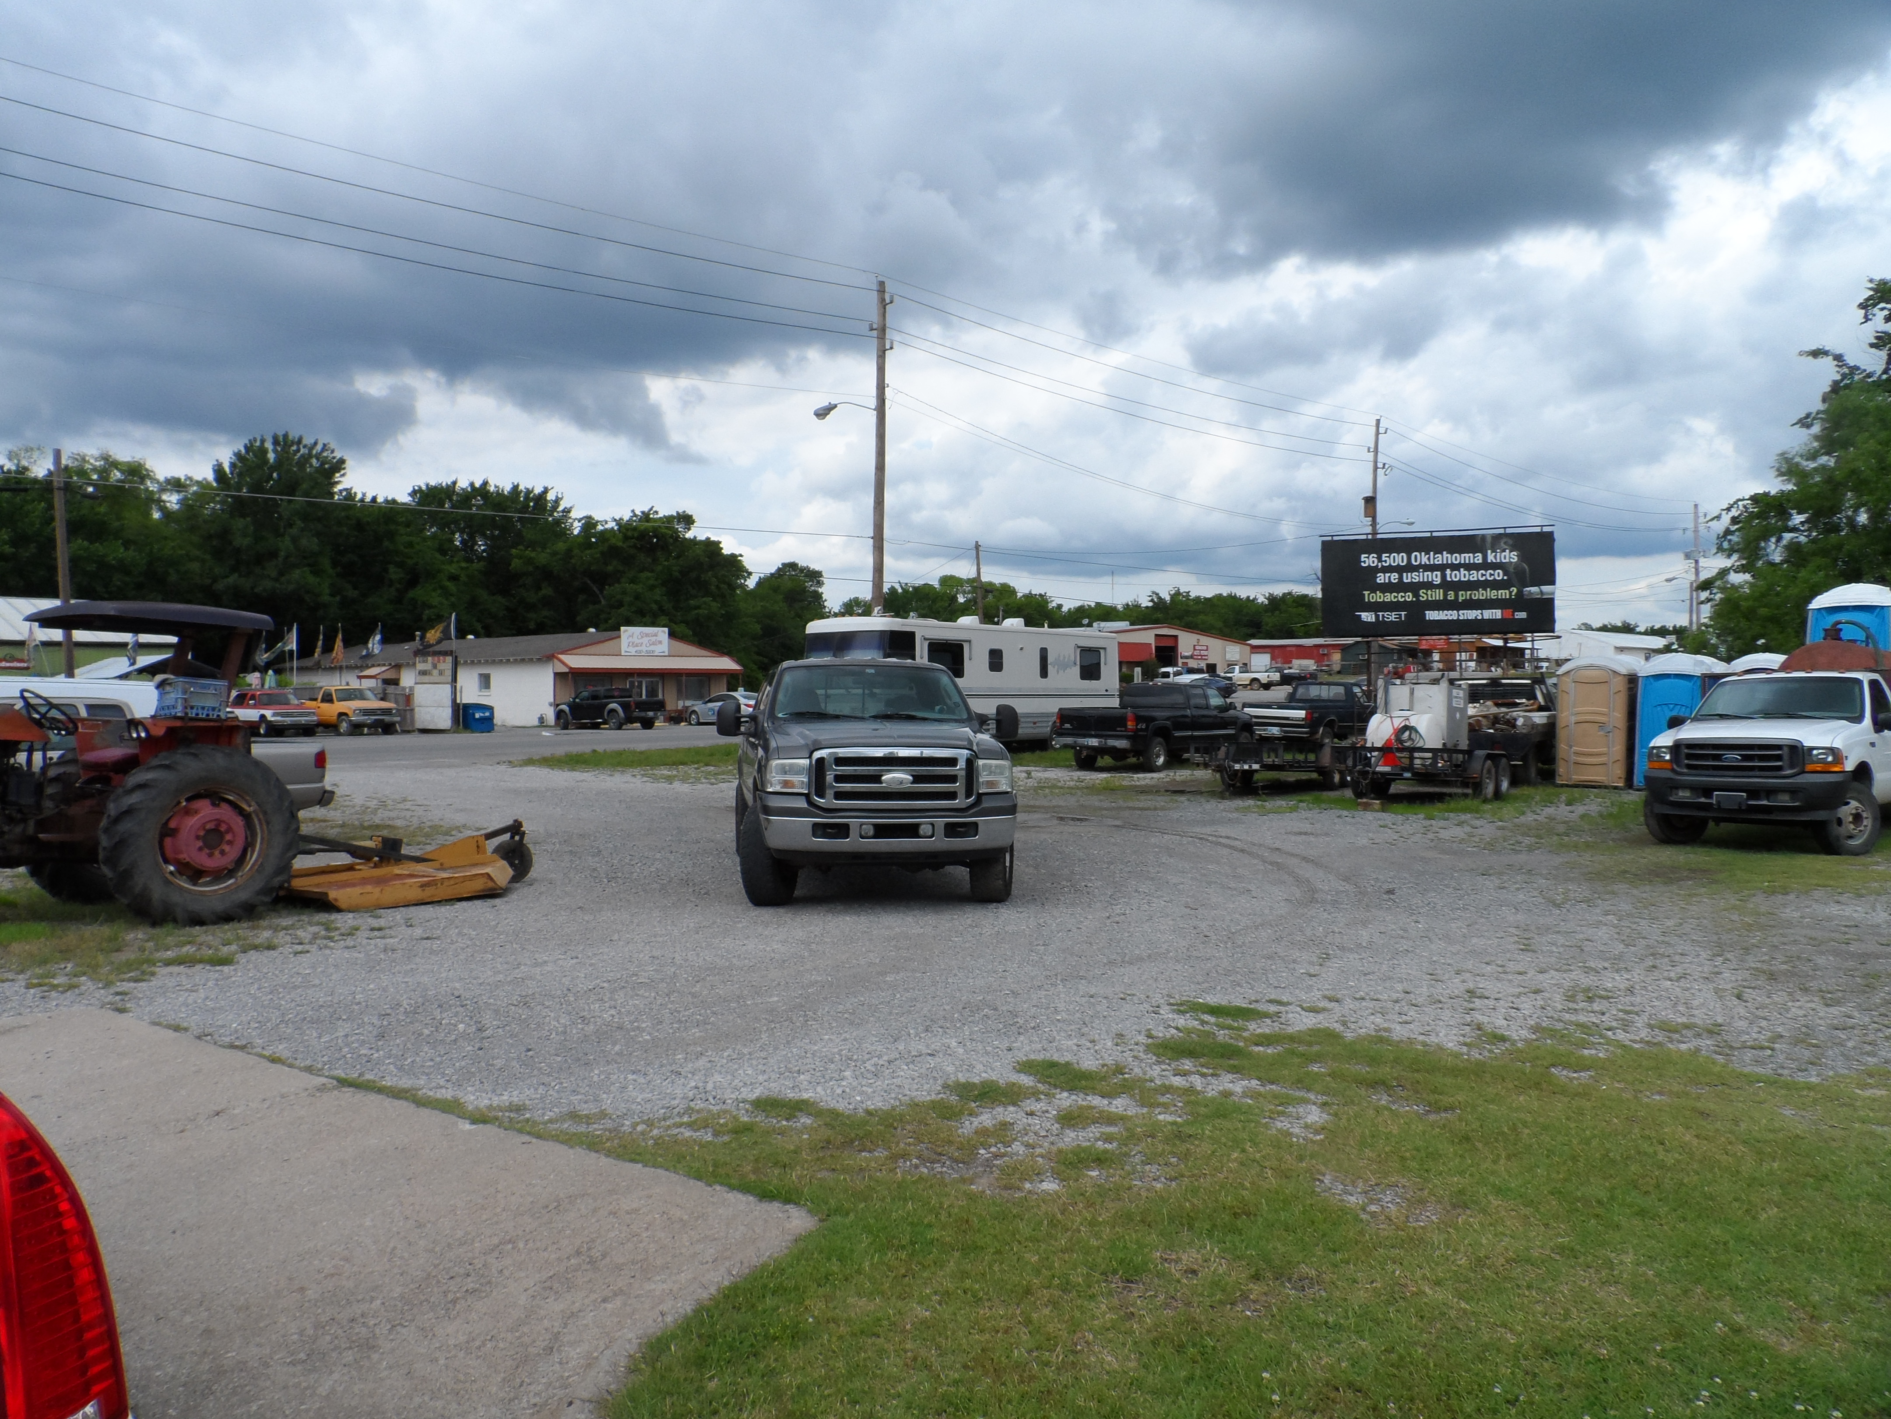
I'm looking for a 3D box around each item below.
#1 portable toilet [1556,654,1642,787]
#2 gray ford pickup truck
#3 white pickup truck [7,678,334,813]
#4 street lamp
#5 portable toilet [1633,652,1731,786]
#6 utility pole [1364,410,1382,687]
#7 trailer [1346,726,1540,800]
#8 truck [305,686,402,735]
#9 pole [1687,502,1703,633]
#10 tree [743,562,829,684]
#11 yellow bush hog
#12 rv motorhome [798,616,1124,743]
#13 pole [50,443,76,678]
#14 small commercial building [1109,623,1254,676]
[{"bbox_3d":[11.732,0.182,23.630,1.120,2.300,1.200,1,1,35],"label":"portable toilet"},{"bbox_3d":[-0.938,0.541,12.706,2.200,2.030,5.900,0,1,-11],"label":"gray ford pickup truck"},{"bbox_3d":[-9.973,0.669,15.387,5.100,1.630,1.750,0,1,-26],"label":"white pickup truck"},{"bbox_3d":[-2.499,-5.046,35.214,0.450,12.400,3.100,-1,1,-44],"label":"street lamp"},{"bbox_3d":[13.044,0.175,23.268,1.120,2.310,1.200,1,1,43],"label":"portable toilet"},{"bbox_3d":[17.116,-5.322,52.120,0.650,12.400,0.600,-1,1,-44],"label":"utility pole"},{"bbox_3d":[7.570,0.905,21.128,2.150,0.950,4.600,1,1,38],"label":"trailer"},{"bbox_3d":[-22.882,0.020,49.699,5.200,1.820,1.950,1,1,40],"label":"truck"},{"bbox_3d":[43.800,-5.717,76.317,0.900,12.400,0.700,-1,1,-44],"label":"pole"},{"bbox_3d":[-11.549,-5.389,97.928,7.500,10.600,7.500,1,1,0],"label":"tree"},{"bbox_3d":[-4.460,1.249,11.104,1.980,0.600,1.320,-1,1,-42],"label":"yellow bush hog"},{"bbox_3d":[0.746,-0.596,32.795,2.470,3.250,9.200,1,1,40],"label":"rv motorhome"},{"bbox_3d":[-22.118,-2.667,32.961,0.270,7.720,0.270,-4,1,-44],"label":"pole"},{"bbox_3d":[12.141,-4.172,107.845,20.000,5.100,16.000,0,1,-38],"label":"small commercial building"}]

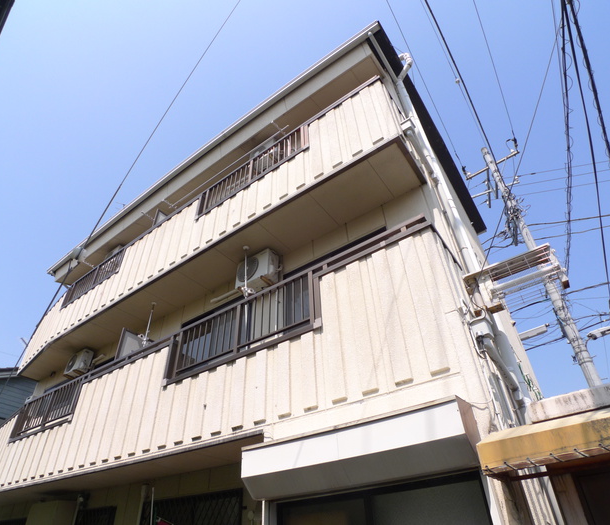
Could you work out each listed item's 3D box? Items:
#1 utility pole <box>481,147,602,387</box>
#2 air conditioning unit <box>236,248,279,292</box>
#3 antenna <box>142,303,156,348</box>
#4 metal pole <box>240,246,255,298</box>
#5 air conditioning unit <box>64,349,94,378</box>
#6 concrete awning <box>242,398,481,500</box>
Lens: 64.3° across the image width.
[{"bbox_3d":[4.950,0.709,9.550,0.280,10.212,0.280,-27,-48,25],"label":"utility pole"},{"bbox_3d":[-0.690,0.155,7.000,0.640,0.510,0.270,-26,-48,24],"label":"air conditioning unit"},{"bbox_3d":[-2.384,0.944,7.427,0.140,0.802,0.140,-27,-48,25],"label":"antenna"},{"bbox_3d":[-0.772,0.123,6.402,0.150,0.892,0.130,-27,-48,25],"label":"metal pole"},{"bbox_3d":[-4.331,1.926,9.300,0.580,0.470,0.270,-27,-48,25],"label":"air conditioning unit"},{"bbox_3d":[0.362,1.490,3.780,1.860,0.430,0.320,-23,-46,21],"label":"concrete awning"}]

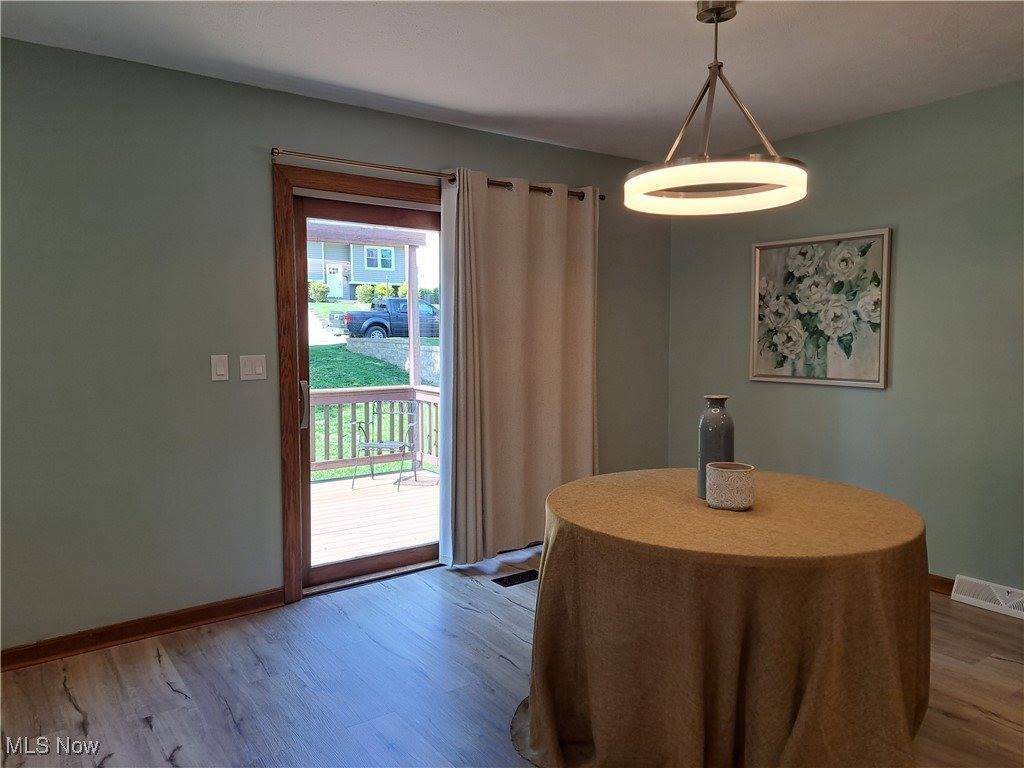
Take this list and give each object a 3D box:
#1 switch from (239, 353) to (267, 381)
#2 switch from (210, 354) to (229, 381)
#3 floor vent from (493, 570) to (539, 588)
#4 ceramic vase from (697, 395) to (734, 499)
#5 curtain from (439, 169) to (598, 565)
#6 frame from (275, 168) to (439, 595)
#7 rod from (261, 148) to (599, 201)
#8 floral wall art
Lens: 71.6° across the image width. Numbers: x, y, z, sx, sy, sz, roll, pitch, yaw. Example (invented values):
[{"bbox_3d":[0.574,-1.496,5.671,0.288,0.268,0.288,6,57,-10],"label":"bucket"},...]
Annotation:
[{"bbox_3d":[-1.199,-0.075,3.291,0.115,0.116,0.010,-3,5,-36],"label":"switch"},{"bbox_3d":[-1.319,-0.073,3.204,0.071,0.115,0.010,-3,5,-36],"label":"switch"},{"bbox_3d":[0.045,1.038,3.802,0.290,0.010,0.135,-3,5,-36],"label":"floor vent"},{"bbox_3d":[0.727,0.224,2.523,0.130,0.354,0.130,-3,5,-36],"label":"ceramic vase"},{"bbox_3d":[0.099,-0.100,4.118,1.095,2.145,0.140,-3,5,-36],"label":"curtain"},{"bbox_3d":[-0.314,-0.022,3.985,2.000,2.096,0.120,-3,5,-36],"label":"frame"},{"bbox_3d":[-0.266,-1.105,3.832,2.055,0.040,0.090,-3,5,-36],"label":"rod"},{"bbox_3d":[1.732,-0.415,4.053,0.035,0.826,0.820,-3,5,-36],"label":"floral wall art"}]

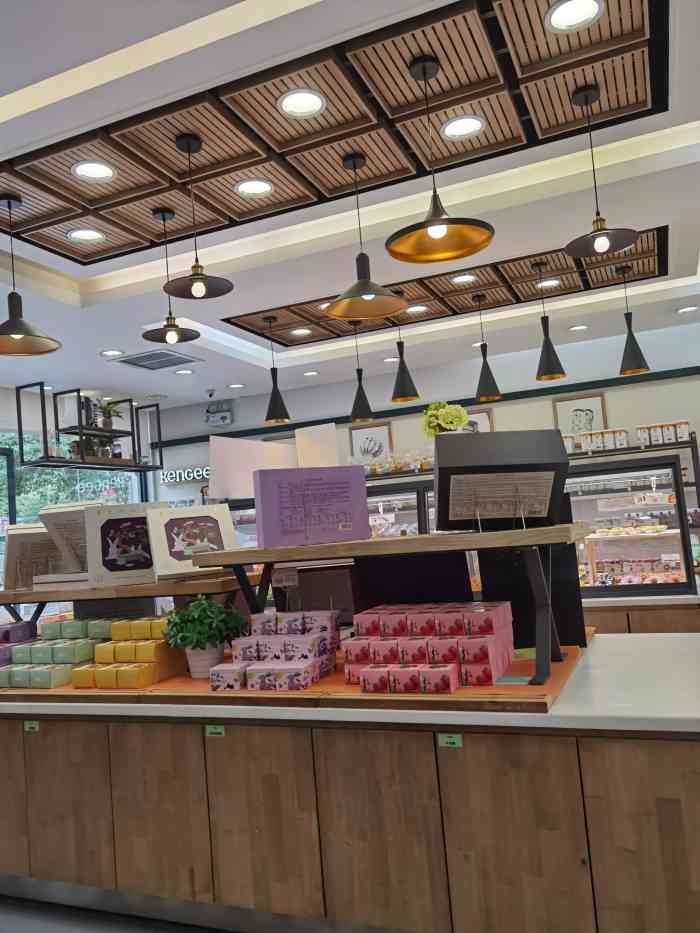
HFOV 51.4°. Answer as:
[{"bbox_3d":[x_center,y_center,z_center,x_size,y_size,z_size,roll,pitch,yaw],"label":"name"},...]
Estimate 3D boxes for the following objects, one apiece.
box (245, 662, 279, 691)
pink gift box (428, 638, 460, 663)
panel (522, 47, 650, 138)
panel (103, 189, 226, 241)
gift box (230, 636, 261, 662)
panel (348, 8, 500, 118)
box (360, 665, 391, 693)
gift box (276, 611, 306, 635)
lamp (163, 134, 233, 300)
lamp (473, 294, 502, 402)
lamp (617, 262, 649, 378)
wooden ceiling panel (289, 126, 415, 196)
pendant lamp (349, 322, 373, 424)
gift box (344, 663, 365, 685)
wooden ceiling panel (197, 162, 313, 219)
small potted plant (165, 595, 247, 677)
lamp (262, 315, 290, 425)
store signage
[{"bbox_3d":[-0.342,0.875,3.037,0.118,0.085,0.115,-6,-5,22],"label":"box"},{"bbox_3d":[0.321,0.600,2.401,0.099,0.071,0.105,-7,-6,22],"label":"pink gift box"},{"bbox_3d":[0.895,-1.405,2.735,0.425,0.040,0.420,-6,-5,22],"label":"panel"},{"bbox_3d":[-0.912,-1.259,3.627,0.447,0.050,0.447,-6,-5,22],"label":"panel"},{"bbox_3d":[-0.439,0.814,3.257,0.118,0.085,0.115,-6,-5,22],"label":"gift box"},{"bbox_3d":[0.277,-1.430,2.584,0.447,0.050,0.447,-6,-5,22],"label":"panel"},{"bbox_3d":[0.106,0.748,2.571,0.107,0.077,0.110,-6,-5,22],"label":"box"},{"bbox_3d":[-0.223,0.668,3.128,0.124,0.084,0.131,-7,-6,22],"label":"gift box"},{"bbox_3d":[-0.616,-1.004,2.923,0.270,0.681,0.270,-4,-4,0],"label":"lamp"},{"bbox_3d":[0.906,-0.803,4.889,0.180,0.725,0.180,-7,-6,22],"label":"lamp"},{"bbox_3d":[1.848,-0.975,4.812,0.184,0.707,0.184,-6,-5,22],"label":"lamp"},{"bbox_3d":[0.013,-1.260,2.996,0.402,0.050,0.408,-7,-6,22],"label":"wooden ceiling panel"},{"bbox_3d":[0.071,-0.686,5.242,0.175,0.734,0.175,-4,-5,0],"label":"pendant lamp"},{"bbox_3d":[0.045,0.704,2.510,0.099,0.071,0.105,-7,-6,22],"label":"gift box"},{"bbox_3d":[-0.431,-1.254,3.293,0.425,0.040,0.420,-6,-5,22],"label":"wooden ceiling panel"},{"bbox_3d":[-0.617,0.715,3.082,0.315,0.342,0.296,-6,-5,22],"label":"small potted plant"},{"bbox_3d":[-0.579,-0.741,5.519,0.182,0.820,0.182,-4,-4,0],"label":"lamp"},{"bbox_3d":[-1.655,0.055,7.300,0.605,0.158,0.040,-7,-6,22],"label":"store signage"}]

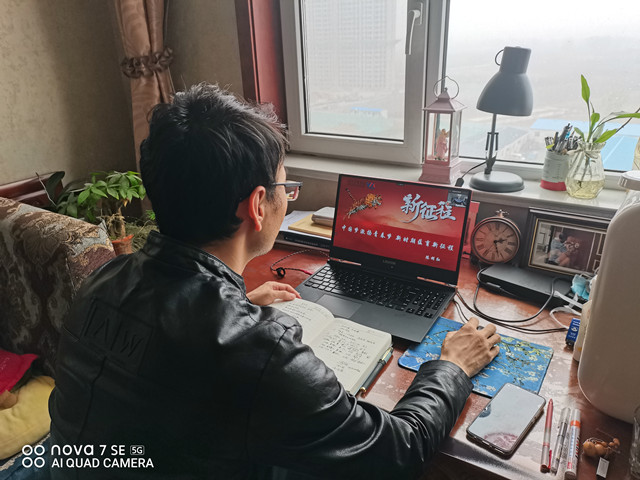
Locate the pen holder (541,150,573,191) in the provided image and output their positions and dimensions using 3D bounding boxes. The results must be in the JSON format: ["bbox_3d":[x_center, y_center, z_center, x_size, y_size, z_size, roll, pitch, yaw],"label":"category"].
[{"bbox_3d":[0.641,-0.188,1.301,0.070,0.098,0.070,12,28,31],"label":"pen holder"}]

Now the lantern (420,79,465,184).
[{"bbox_3d":[0.359,-0.319,1.391,0.100,0.292,0.100,13,29,33],"label":"lantern"}]

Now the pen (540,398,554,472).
[{"bbox_3d":[0.365,0.305,0.764,0.015,0.013,0.161,9,26,25],"label":"pen"}]

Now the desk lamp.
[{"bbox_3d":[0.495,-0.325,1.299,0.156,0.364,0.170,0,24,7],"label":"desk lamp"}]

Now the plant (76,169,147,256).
[{"bbox_3d":[-0.836,-0.093,1.997,0.310,0.395,0.310,-13,26,-22],"label":"plant"}]

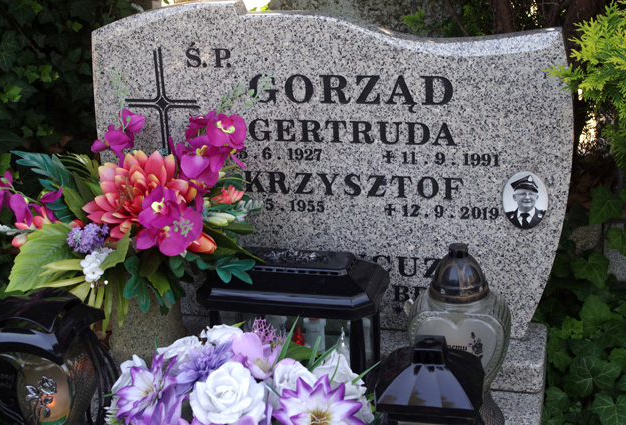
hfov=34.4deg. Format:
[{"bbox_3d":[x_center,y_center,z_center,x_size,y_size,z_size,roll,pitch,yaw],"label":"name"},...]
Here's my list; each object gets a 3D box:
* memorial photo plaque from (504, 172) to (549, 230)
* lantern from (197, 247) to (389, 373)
[{"bbox_3d":[0.417,-0.021,1.988,0.088,0.120,0.009,3,19,15],"label":"memorial photo plaque"},{"bbox_3d":[-0.031,0.229,1.945,0.338,0.316,0.214,3,19,15],"label":"lantern"}]

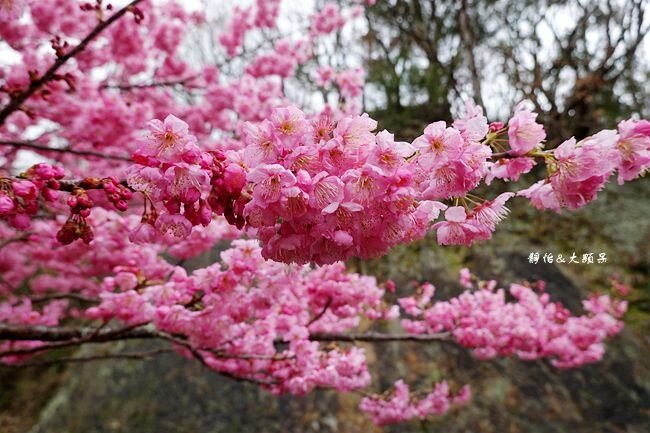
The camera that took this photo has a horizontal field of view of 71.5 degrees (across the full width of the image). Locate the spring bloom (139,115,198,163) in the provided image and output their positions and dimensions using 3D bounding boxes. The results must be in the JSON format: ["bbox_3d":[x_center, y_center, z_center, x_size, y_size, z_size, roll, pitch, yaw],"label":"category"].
[{"bbox_3d":[-0.096,-0.050,0.280,0.035,0.033,0.017,0,27,-13],"label":"spring bloom"}]

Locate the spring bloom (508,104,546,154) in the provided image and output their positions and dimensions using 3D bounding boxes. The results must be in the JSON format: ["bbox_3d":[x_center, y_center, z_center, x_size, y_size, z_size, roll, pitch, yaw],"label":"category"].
[{"bbox_3d":[0.130,-0.055,0.295,0.032,0.032,0.019,0,0,-45],"label":"spring bloom"}]

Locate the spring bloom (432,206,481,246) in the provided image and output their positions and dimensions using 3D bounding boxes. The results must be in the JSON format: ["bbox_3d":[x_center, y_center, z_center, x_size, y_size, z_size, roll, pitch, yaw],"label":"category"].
[{"bbox_3d":[0.084,0.003,0.290,0.032,0.031,0.018,0,45,16],"label":"spring bloom"}]

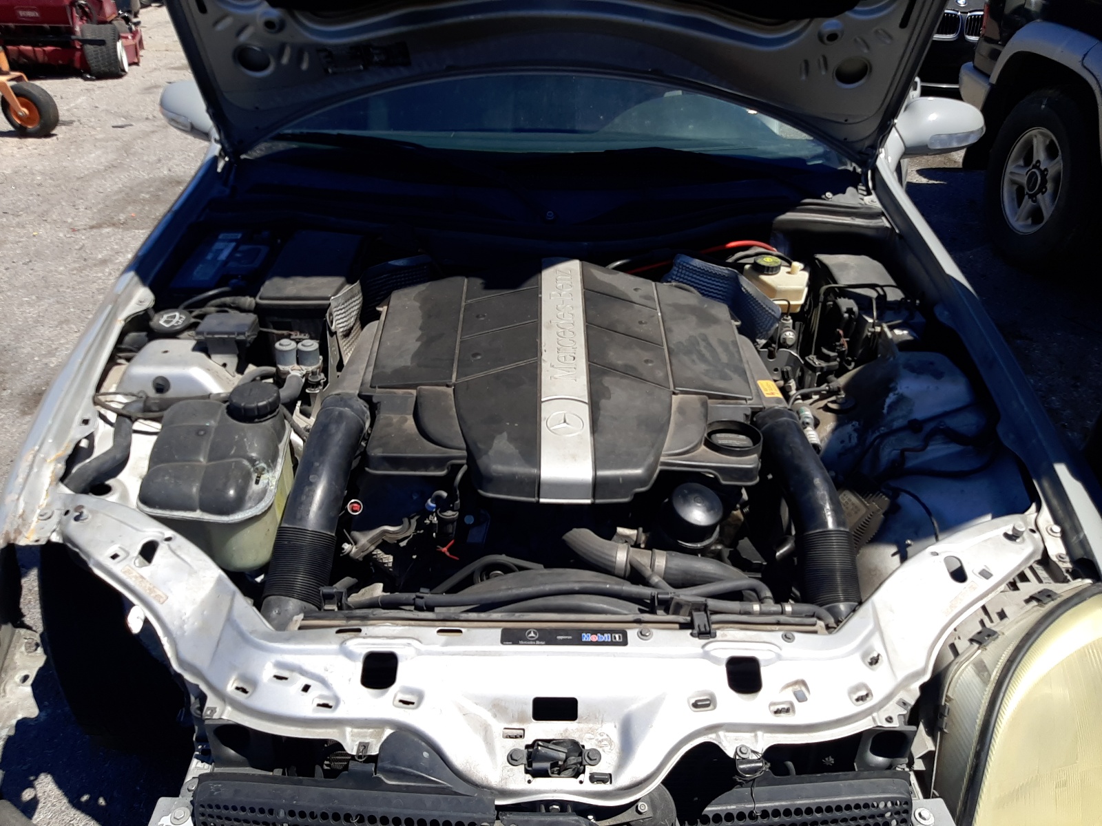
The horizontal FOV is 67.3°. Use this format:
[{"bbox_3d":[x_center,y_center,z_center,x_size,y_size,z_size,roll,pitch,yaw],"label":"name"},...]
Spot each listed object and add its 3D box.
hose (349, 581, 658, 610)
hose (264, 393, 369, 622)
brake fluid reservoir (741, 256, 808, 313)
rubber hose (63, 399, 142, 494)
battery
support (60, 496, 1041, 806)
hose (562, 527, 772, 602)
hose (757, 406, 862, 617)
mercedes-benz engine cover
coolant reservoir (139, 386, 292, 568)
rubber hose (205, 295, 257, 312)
[{"bbox_3d":[-0.057,0.221,1.020,0.375,0.030,0.022,1,35,0],"label":"hose"},{"bbox_3d":[-0.317,0.114,1.155,0.090,0.100,0.360,1,50,0],"label":"hose"},{"bbox_3d":[0.441,-0.260,1.624,0.105,0.115,0.135,1,35,0],"label":"brake fluid reservoir"},{"bbox_3d":[-0.668,0.043,1.256,0.100,0.115,0.090,1,35,0],"label":"rubber hose"},{"bbox_3d":[-0.613,-0.239,1.675,0.175,0.190,0.278,1,35,0],"label":"battery"},{"bbox_3d":[-0.001,0.272,1.000,1.280,0.190,0.370,1,35,0],"label":"support"},{"bbox_3d":[0.152,0.210,1.137,0.270,0.068,0.068,15,37,20],"label":"hose"},{"bbox_3d":[0.350,0.127,1.157,0.100,0.105,0.360,1,49,0],"label":"hose"},{"bbox_3d":[0.021,-0.079,1.359,0.640,0.145,0.585,1,41,0],"label":"mercedes-benz engine cover"},{"bbox_3d":[-0.484,0.075,1.204,0.195,0.205,0.225,1,35,0],"label":"coolant reservoir"},{"bbox_3d":[-0.580,-0.203,1.504,0.090,0.028,0.028,1,35,0],"label":"rubber hose"}]

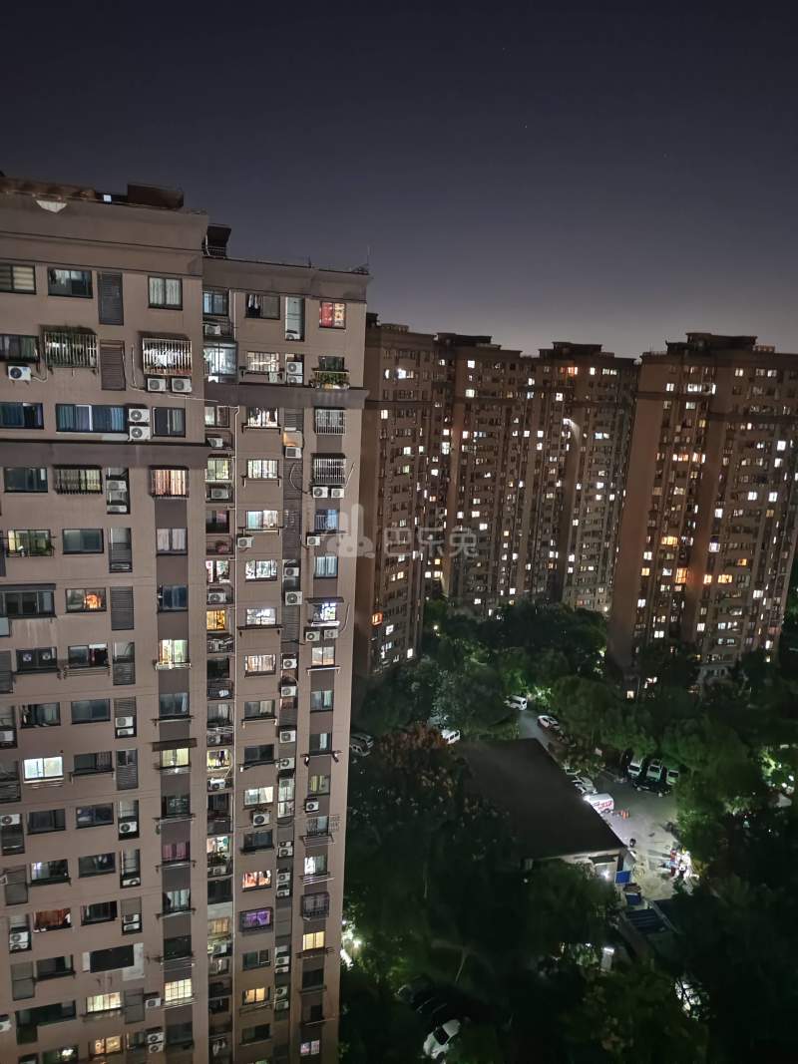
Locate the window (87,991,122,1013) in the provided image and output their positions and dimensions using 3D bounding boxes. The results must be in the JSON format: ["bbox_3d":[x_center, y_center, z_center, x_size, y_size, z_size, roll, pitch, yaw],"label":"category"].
[{"bbox_3d":[-15.997,25.541,38.395,1.738,1.060,0.120,-1,12,-17],"label":"window"}]

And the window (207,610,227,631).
[{"bbox_3d":[-10.383,5.024,40.102,1.032,1.203,0.120,-1,12,-17],"label":"window"}]

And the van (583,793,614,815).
[{"bbox_3d":[24.221,33.912,87.940,4.400,1.900,1.650,-1,13,-18],"label":"van"}]

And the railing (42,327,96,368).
[{"bbox_3d":[-14.303,-7.933,30.986,2.038,1.474,0.550,-1,12,-17],"label":"railing"}]

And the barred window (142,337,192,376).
[{"bbox_3d":[-10.509,-7.921,32.153,2.092,1.562,0.550,-1,12,-17],"label":"barred window"}]

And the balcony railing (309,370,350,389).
[{"bbox_3d":[-3.789,-8.442,39.288,2.055,0.948,0.500,-1,12,-17],"label":"balcony railing"}]

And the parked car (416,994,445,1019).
[{"bbox_3d":[2.784,39.308,57.807,4.650,1.620,1.850,-7,15,-39],"label":"parked car"}]

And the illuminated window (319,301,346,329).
[{"bbox_3d":[-3.636,-11.905,38.860,1.437,1.373,0.120,-1,12,-17],"label":"illuminated window"}]

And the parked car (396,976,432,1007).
[{"bbox_3d":[1.472,38.893,59.743,4.600,1.500,1.820,-7,15,-39],"label":"parked car"}]

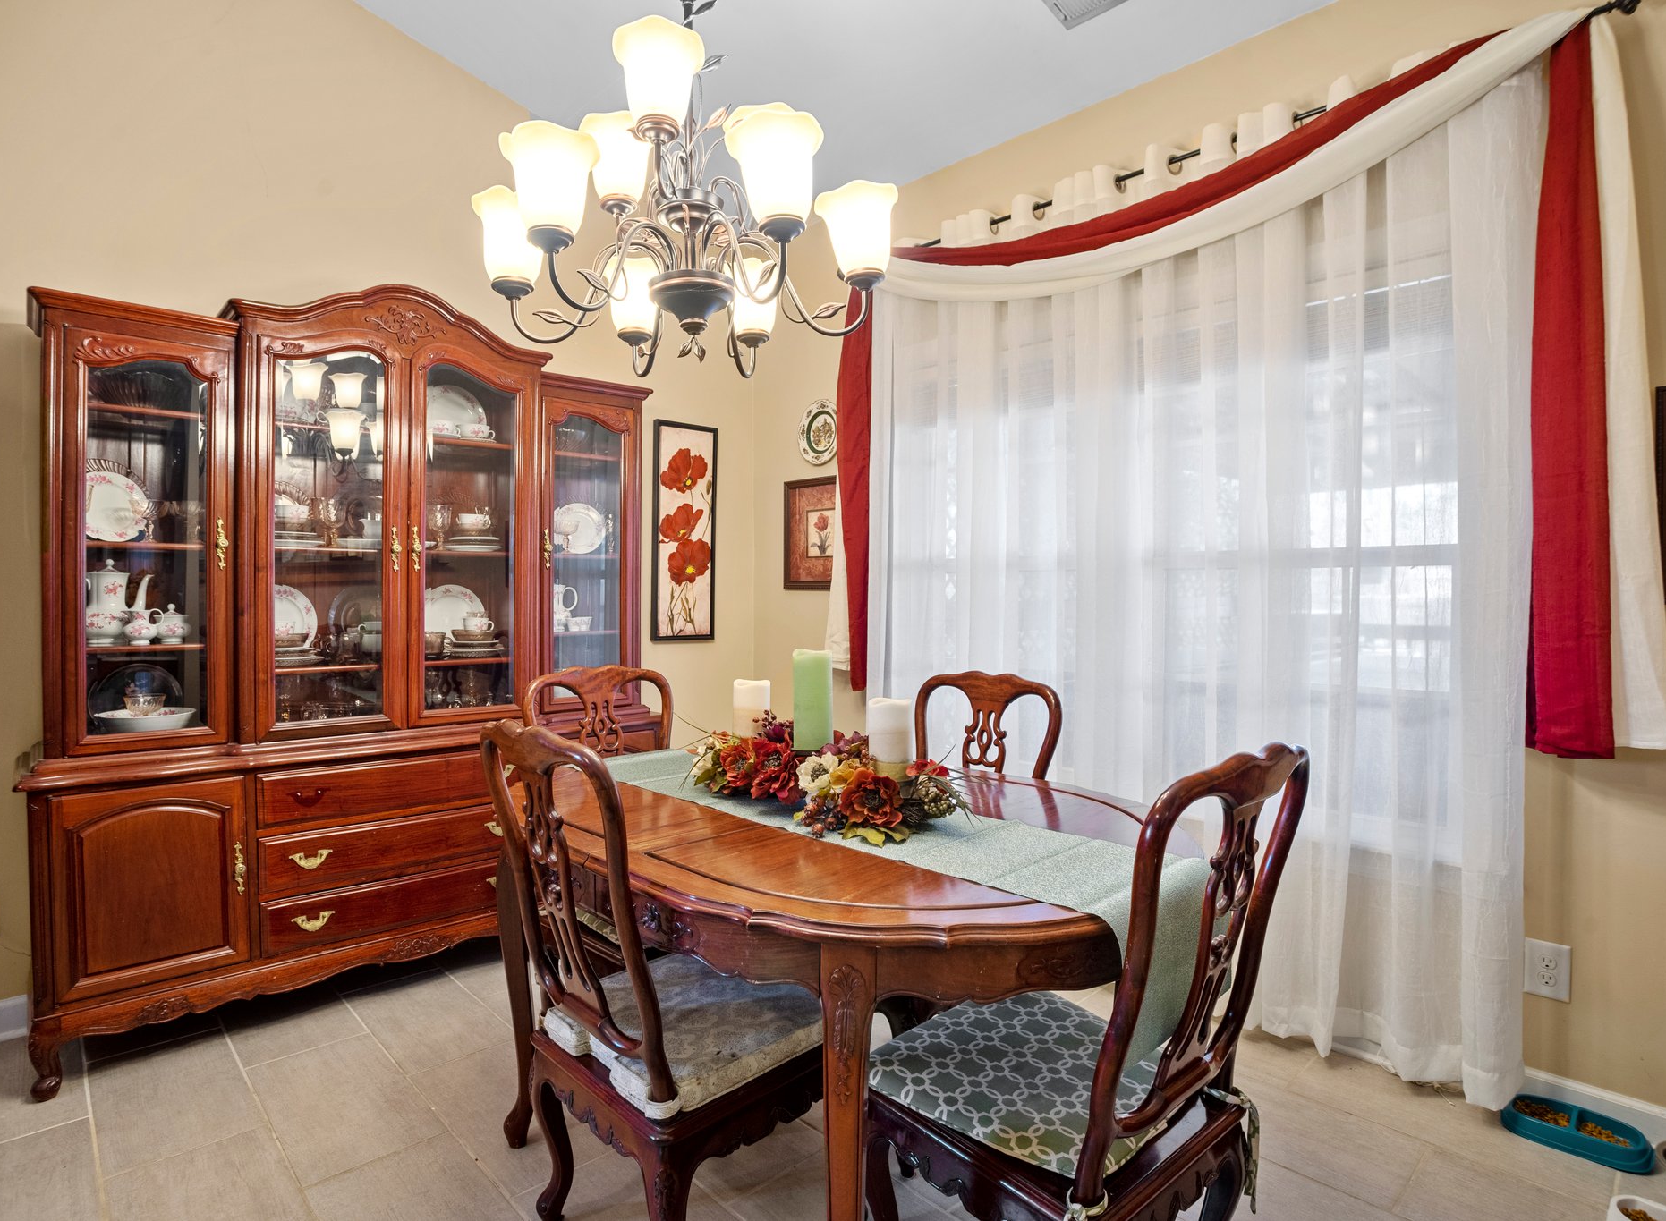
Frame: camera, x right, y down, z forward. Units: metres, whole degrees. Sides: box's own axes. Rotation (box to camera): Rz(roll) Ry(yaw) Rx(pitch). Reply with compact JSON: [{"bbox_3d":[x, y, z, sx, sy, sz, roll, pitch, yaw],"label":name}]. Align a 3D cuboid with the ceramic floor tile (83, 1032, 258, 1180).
[{"bbox_3d":[-1.556,1.140,2.038,0.289,0.010,0.598,0,1,-43],"label":"ceramic floor tile"}]

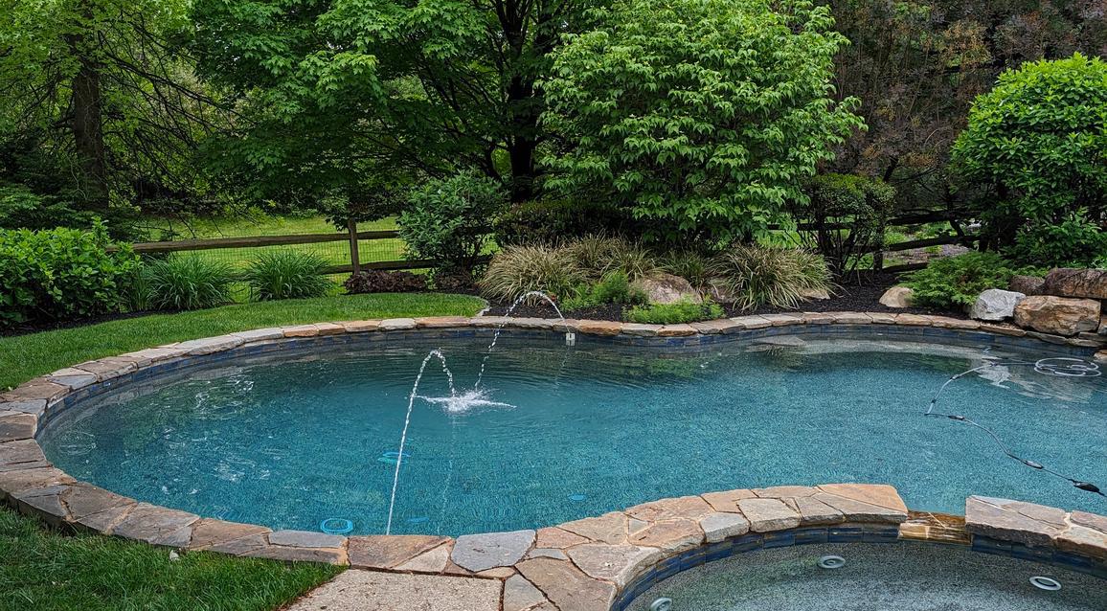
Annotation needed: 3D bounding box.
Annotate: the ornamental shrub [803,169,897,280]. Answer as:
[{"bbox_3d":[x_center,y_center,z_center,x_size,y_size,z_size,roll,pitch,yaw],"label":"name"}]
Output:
[{"bbox_3d":[4.784,-1.262,16.666,1.600,1.650,1.500,2,7,16],"label":"ornamental shrub"}]

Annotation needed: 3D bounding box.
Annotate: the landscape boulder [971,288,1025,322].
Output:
[{"bbox_3d":[4.993,-0.008,11.476,0.620,0.360,0.480,3,7,23],"label":"landscape boulder"}]

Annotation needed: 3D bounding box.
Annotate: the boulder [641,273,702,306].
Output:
[{"bbox_3d":[1.406,-0.147,12.366,0.780,0.430,0.600,1,7,6],"label":"boulder"}]

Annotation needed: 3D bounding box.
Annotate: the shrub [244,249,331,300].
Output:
[{"bbox_3d":[-3.477,-0.387,13.345,1.080,0.680,1.000,-2,7,-15],"label":"shrub"}]

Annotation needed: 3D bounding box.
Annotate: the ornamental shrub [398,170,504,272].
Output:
[{"bbox_3d":[-1.431,-0.959,14.285,1.500,1.600,1.400,-1,7,-6],"label":"ornamental shrub"}]

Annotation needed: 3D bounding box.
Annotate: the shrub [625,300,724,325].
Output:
[{"bbox_3d":[1.357,0.032,11.481,1.100,0.220,0.700,1,7,7],"label":"shrub"}]

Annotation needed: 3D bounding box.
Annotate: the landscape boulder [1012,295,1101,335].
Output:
[{"bbox_3d":[5.165,0.058,10.477,0.900,0.400,0.620,3,7,26],"label":"landscape boulder"}]

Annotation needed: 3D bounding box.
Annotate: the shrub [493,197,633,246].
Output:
[{"bbox_3d":[0.165,-0.857,14.700,2.100,1.300,1.500,0,7,1],"label":"shrub"}]

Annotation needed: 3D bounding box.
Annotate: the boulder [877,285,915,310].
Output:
[{"bbox_3d":[4.231,-0.120,12.571,0.500,0.290,0.420,2,7,19],"label":"boulder"}]

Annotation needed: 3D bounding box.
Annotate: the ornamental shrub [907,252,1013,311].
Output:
[{"bbox_3d":[5.069,-0.296,12.651,1.380,0.660,1.150,3,7,22],"label":"ornamental shrub"}]

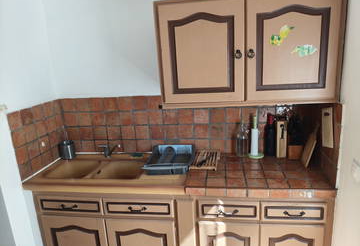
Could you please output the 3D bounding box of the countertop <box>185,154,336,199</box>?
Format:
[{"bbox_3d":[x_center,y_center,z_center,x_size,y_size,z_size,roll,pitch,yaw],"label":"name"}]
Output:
[{"bbox_3d":[0.516,0.348,1.928,0.883,0.056,0.605,-1,14,10],"label":"countertop"}]

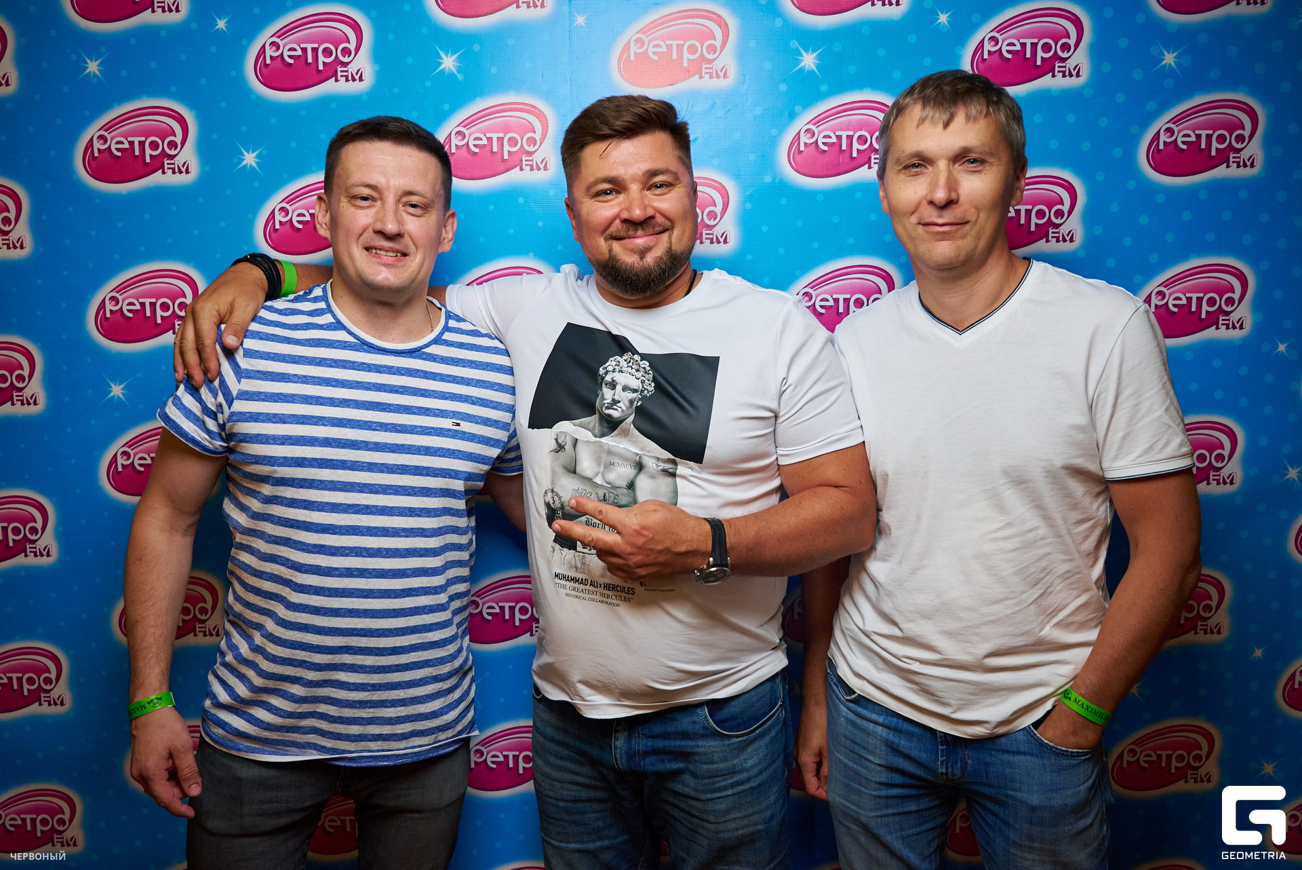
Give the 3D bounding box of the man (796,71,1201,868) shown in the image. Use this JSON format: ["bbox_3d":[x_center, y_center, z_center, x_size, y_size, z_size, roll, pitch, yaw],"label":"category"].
[{"bbox_3d":[0.455,0.435,1.320,0.540,1.790,0.330,2,7,19],"label":"man"}]

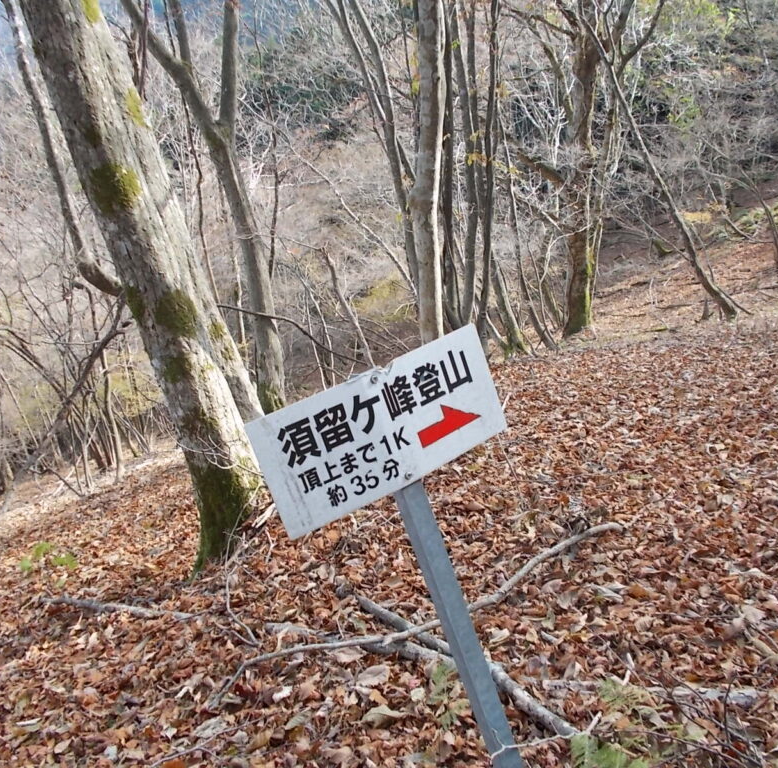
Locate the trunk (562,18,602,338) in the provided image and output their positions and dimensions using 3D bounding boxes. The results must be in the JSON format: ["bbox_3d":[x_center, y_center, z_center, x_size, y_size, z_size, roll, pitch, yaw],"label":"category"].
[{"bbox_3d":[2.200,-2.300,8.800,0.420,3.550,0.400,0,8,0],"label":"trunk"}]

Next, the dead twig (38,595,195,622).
[{"bbox_3d":[-1.252,1.014,3.475,1.053,0.055,0.070,-5,11,31],"label":"dead twig"}]

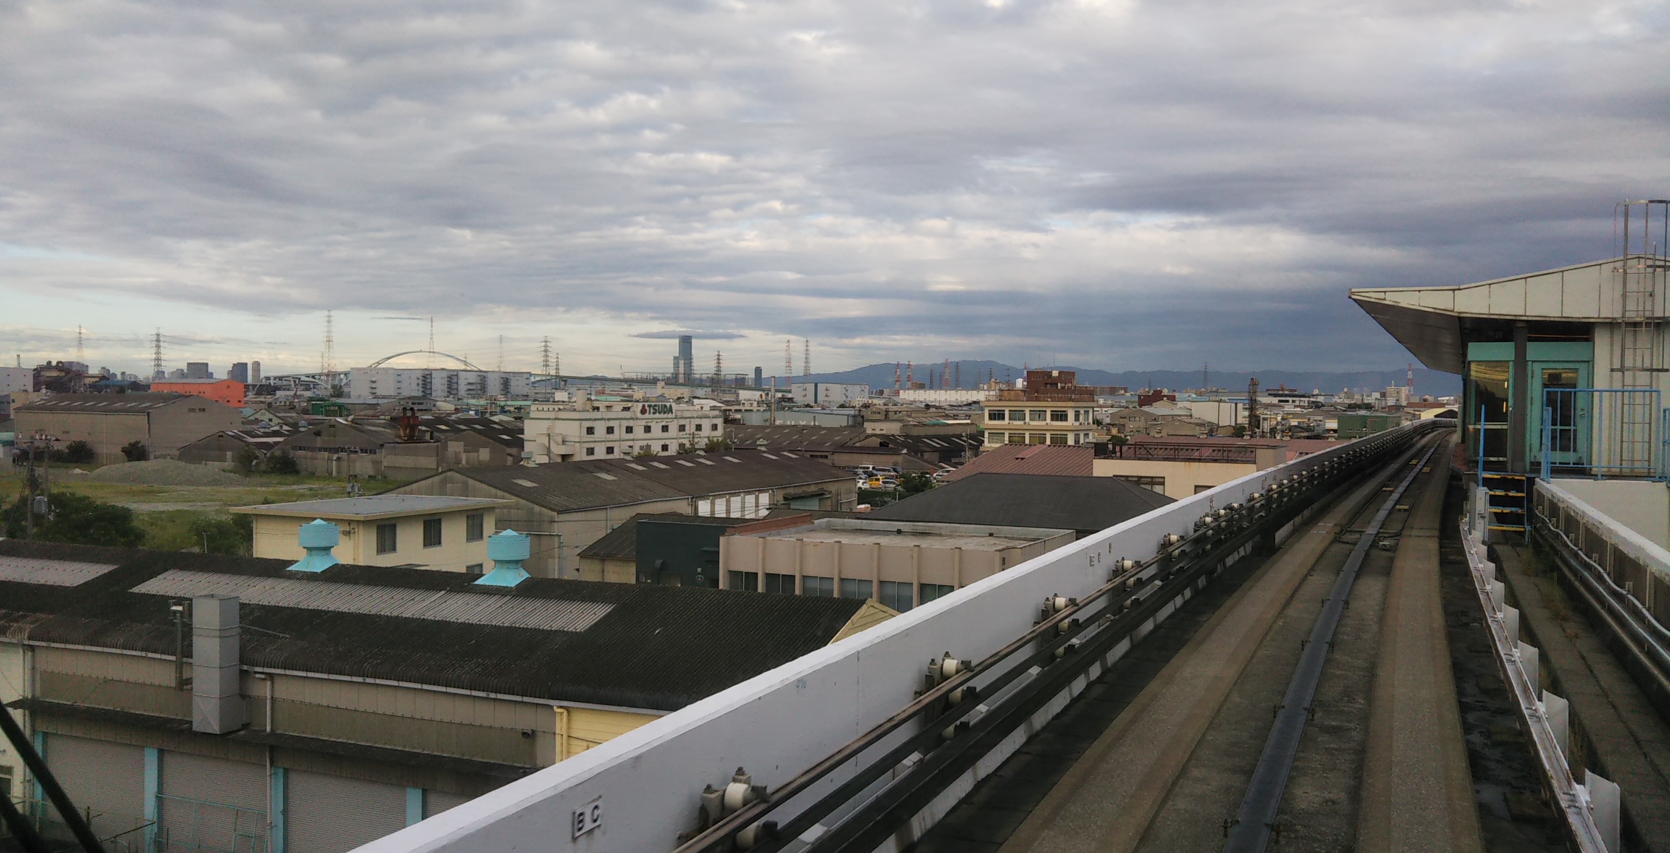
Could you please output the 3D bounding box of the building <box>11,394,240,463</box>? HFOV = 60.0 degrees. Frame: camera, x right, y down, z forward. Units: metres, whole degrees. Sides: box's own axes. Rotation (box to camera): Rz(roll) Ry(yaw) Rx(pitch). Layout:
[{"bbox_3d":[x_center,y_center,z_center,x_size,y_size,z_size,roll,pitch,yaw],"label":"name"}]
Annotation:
[{"bbox_3d":[-150.180,-0.040,307.410,44.420,14.300,21.780,1,1,29],"label":"building"}]

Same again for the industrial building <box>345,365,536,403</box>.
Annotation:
[{"bbox_3d":[-360.630,-31.190,1337.700,55.960,39.200,170.300,1,1,31],"label":"industrial building"}]

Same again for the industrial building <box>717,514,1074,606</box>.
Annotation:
[{"bbox_3d":[3.180,8.750,67.530,13.120,7.600,11.470,1,1,25],"label":"industrial building"}]

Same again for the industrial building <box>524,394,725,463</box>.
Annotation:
[{"bbox_3d":[-36.280,2.090,258.330,10.730,14.000,50.150,1,1,22],"label":"industrial building"}]

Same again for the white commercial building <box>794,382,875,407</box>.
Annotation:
[{"bbox_3d":[-3.460,-25.400,1422.560,51.270,32.400,69.620,1,1,24],"label":"white commercial building"}]

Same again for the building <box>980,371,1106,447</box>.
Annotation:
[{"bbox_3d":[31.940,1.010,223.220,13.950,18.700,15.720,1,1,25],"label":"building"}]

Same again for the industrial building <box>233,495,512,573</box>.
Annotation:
[{"bbox_3d":[-28.310,8.410,90.320,9.980,6.900,14.420,1,1,24],"label":"industrial building"}]

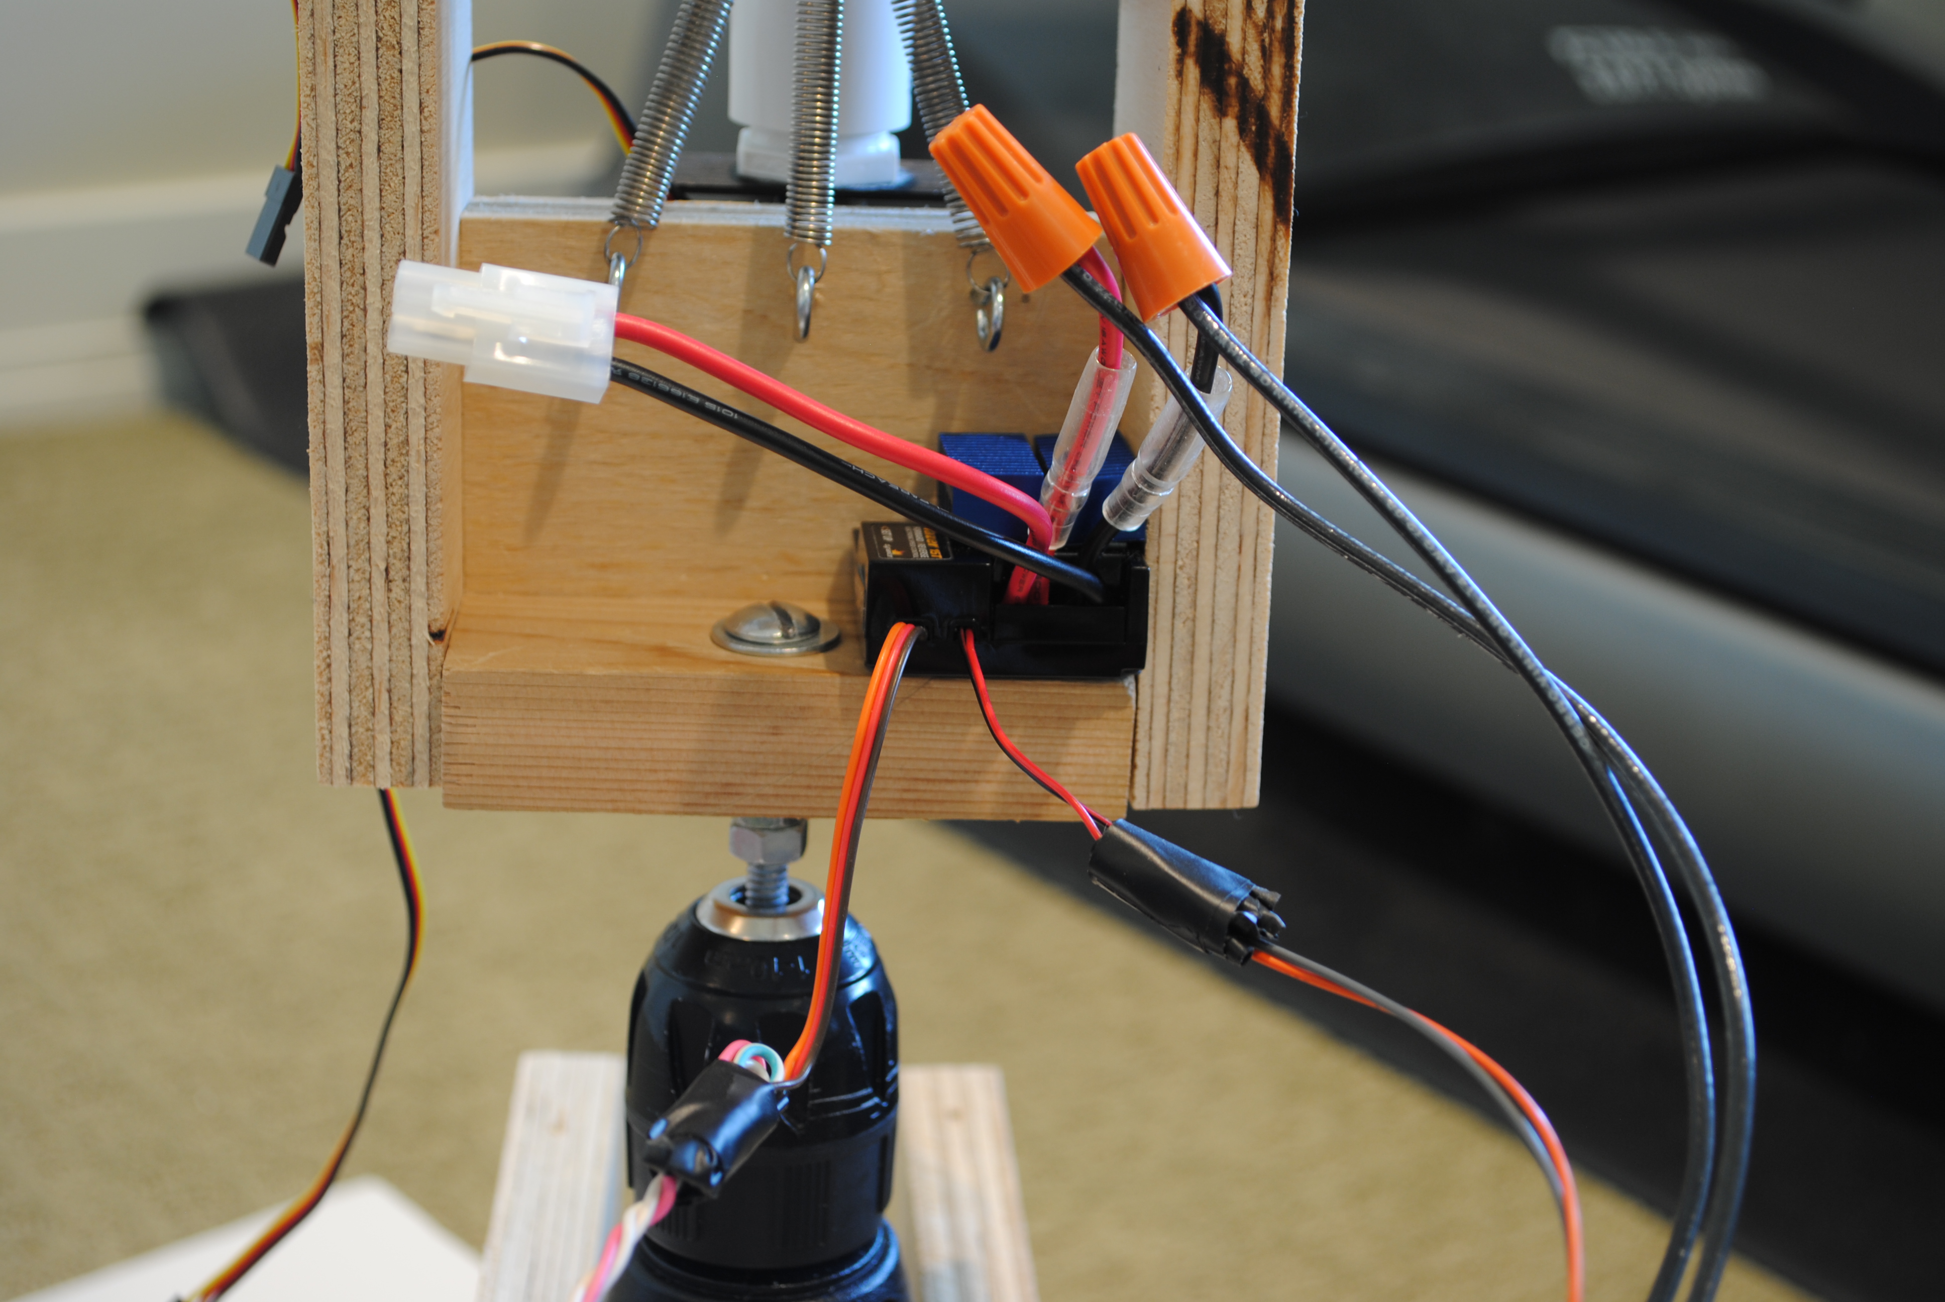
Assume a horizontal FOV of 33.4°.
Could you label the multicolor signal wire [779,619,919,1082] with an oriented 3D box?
[{"bbox_3d":[-0.017,0.028,0.444,0.018,0.062,0.014,0,15,-4],"label":"multicolor signal wire"}]

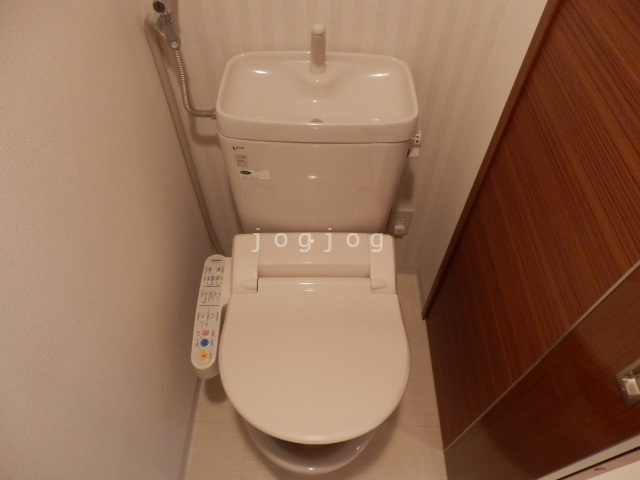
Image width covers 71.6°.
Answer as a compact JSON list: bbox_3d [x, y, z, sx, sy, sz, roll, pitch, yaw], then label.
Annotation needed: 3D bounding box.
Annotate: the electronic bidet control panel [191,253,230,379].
[{"bbox_3d":[-0.245,0.176,1.044,0.067,0.059,0.278,-1,59,0],"label":"electronic bidet control panel"}]

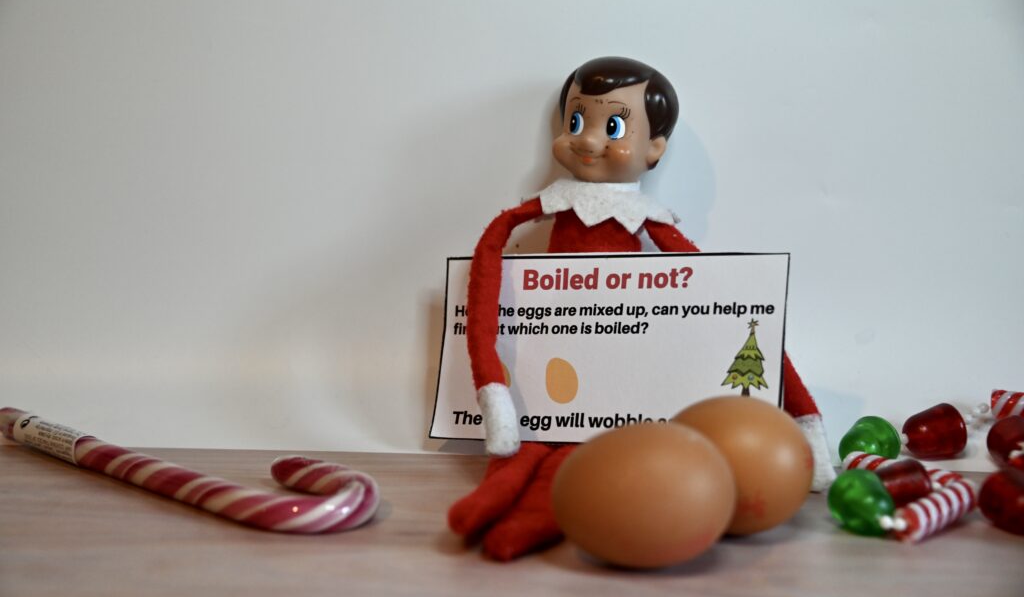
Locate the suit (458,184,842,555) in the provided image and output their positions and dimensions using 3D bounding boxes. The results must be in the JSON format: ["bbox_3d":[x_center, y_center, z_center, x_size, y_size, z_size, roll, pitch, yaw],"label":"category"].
[{"bbox_3d":[0.048,0.017,0.646,0.128,0.109,0.163,2,9,10],"label":"suit"}]

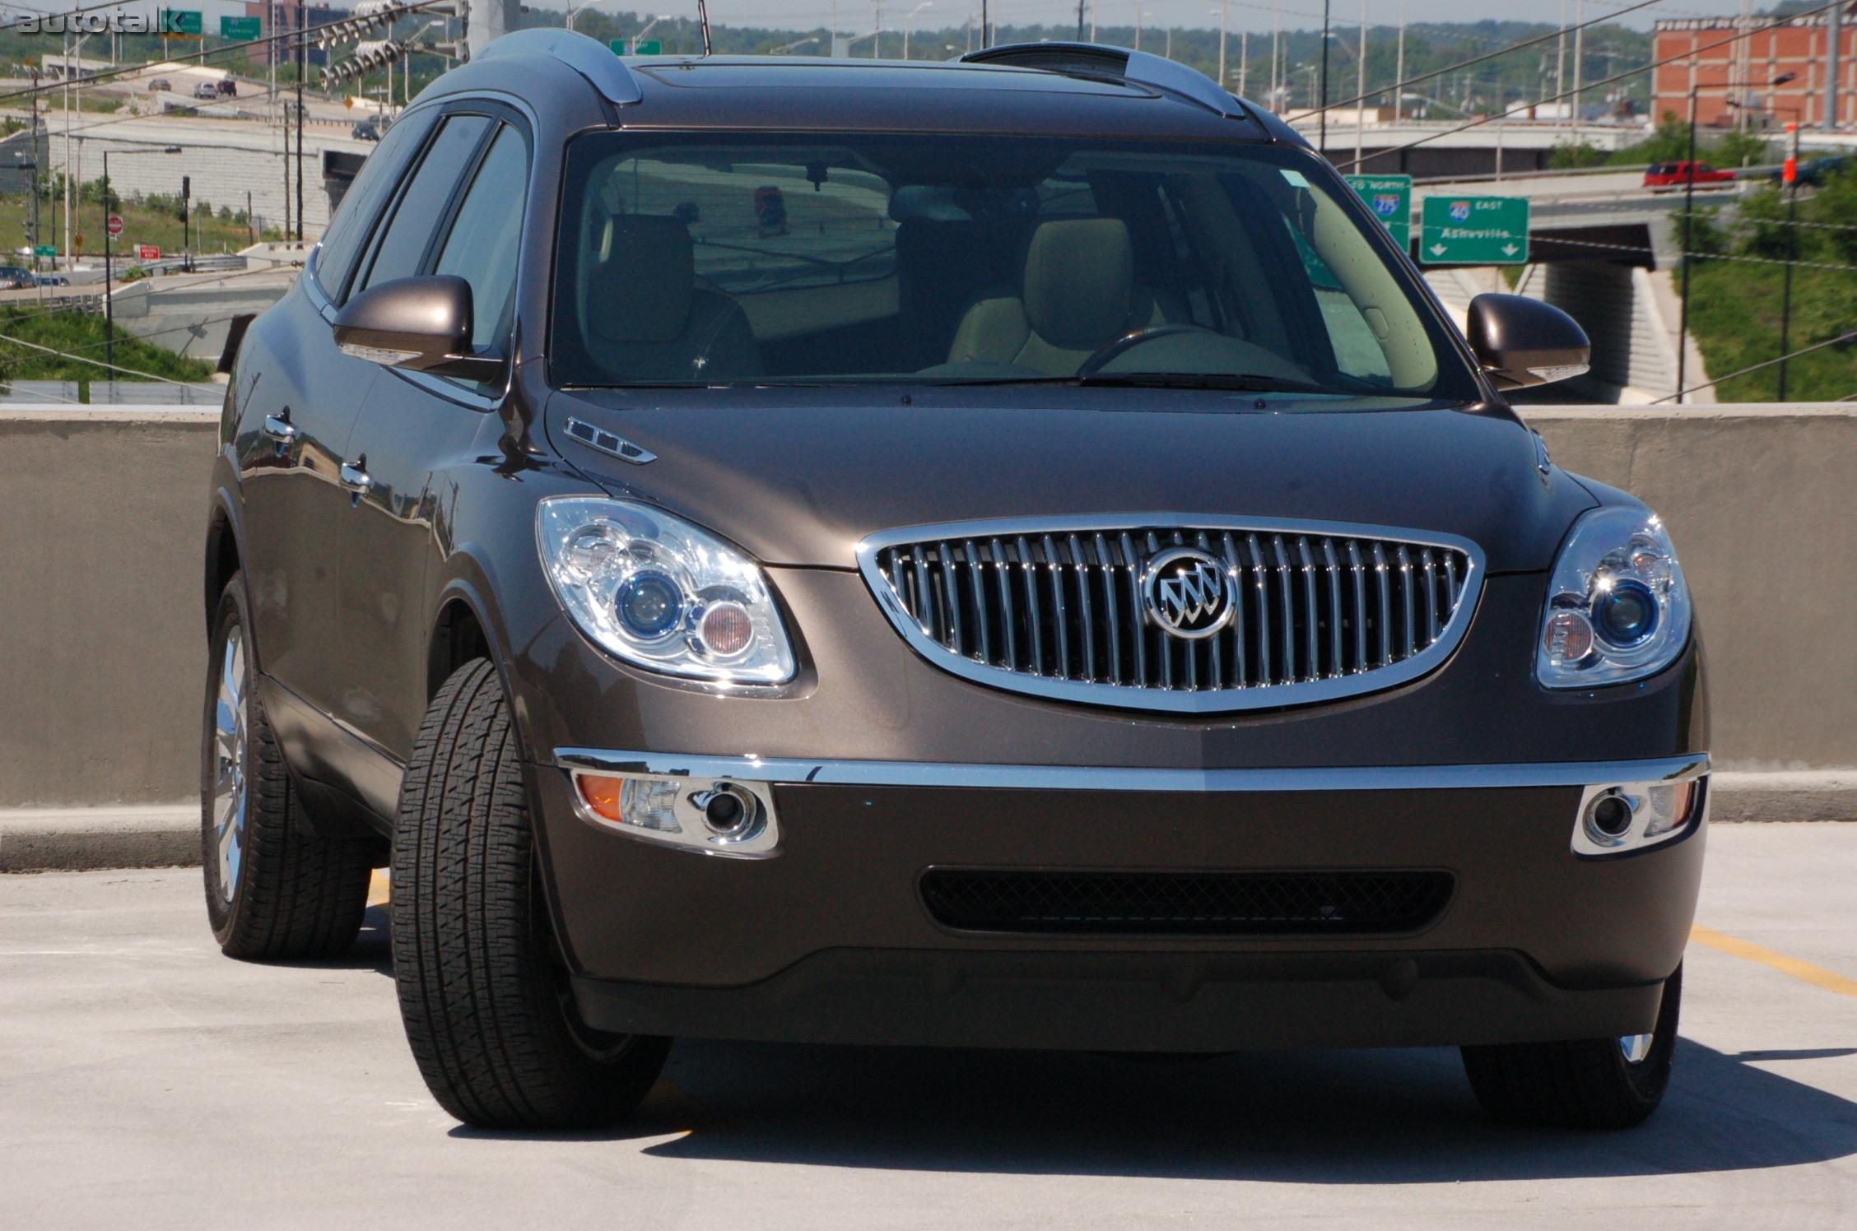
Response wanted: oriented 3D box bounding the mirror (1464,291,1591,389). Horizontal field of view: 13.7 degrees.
[{"bbox_3d":[1.015,-0.463,13.252,0.280,0.172,0.185,1,2,-12],"label":"mirror"}]

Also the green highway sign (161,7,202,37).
[{"bbox_3d":[-96.621,-76.767,1000.000,5.150,3.000,0.200,1,3,-9],"label":"green highway sign"}]

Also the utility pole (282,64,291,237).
[{"bbox_3d":[-39.870,-28.671,480.000,0.320,10.800,0.320,1,3,0],"label":"utility pole"}]

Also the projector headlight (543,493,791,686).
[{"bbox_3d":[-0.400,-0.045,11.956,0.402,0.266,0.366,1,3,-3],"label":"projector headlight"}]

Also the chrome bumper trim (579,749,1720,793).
[{"bbox_3d":[0.378,0.240,11.909,1.868,0.046,0.407,0,3,-13],"label":"chrome bumper trim"}]

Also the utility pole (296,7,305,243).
[{"bbox_3d":[-38.863,-31.227,479.547,0.340,16.500,0.340,1,3,-5],"label":"utility pole"}]

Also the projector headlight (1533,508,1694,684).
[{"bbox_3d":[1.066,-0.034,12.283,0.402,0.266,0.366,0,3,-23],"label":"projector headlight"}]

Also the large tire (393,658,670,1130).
[{"bbox_3d":[-0.615,0.436,12.487,0.255,0.780,0.788,2,3,19],"label":"large tire"}]

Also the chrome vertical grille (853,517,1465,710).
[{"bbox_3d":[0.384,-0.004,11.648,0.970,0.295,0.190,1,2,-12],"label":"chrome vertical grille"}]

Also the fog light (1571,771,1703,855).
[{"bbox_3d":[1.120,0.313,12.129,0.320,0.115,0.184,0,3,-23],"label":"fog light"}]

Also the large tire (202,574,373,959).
[{"bbox_3d":[-1.263,0.286,15.196,0.255,0.785,0.785,1,2,-12],"label":"large tire"}]

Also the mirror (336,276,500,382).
[{"bbox_3d":[-0.844,-0.483,12.851,0.280,0.172,0.185,1,2,-12],"label":"mirror"}]

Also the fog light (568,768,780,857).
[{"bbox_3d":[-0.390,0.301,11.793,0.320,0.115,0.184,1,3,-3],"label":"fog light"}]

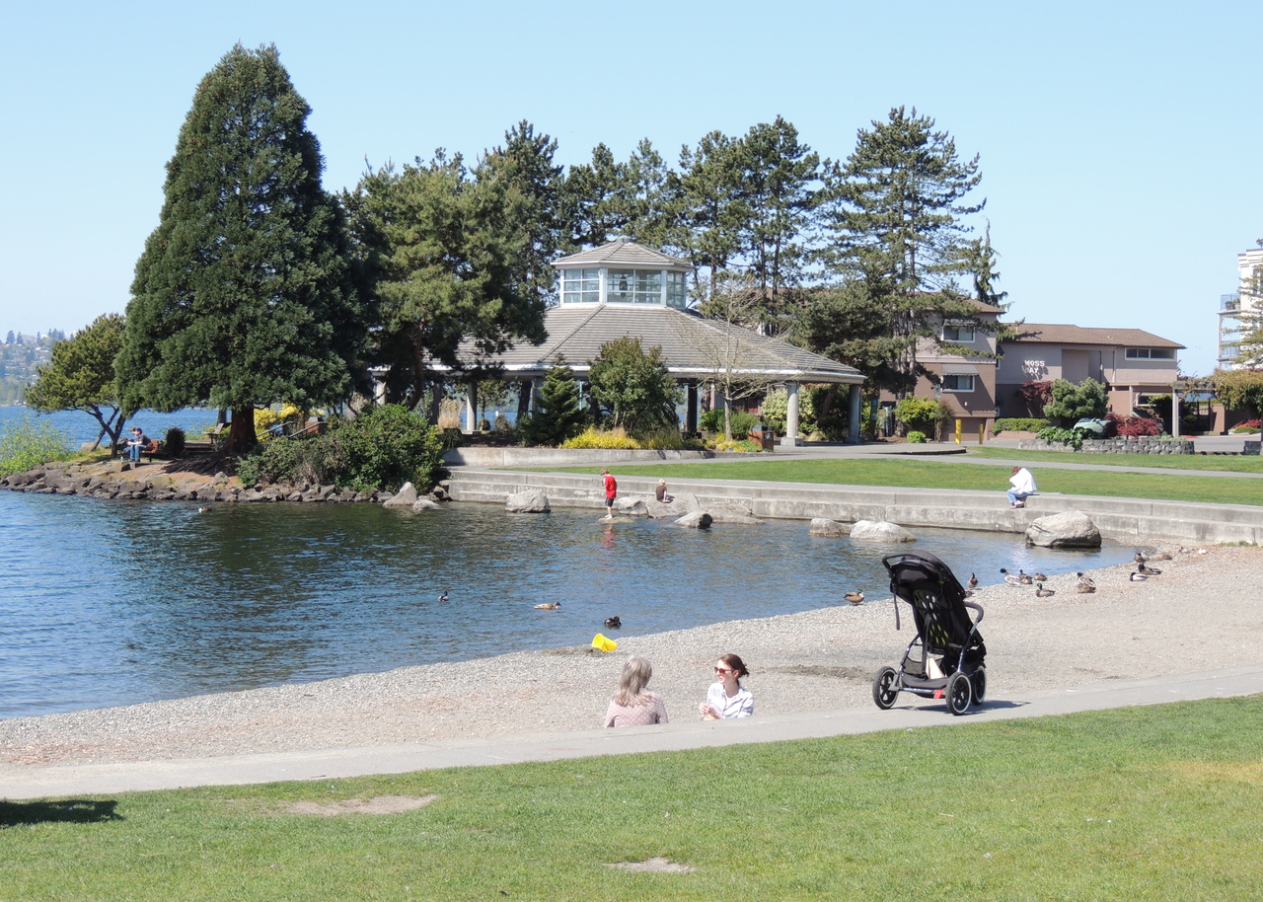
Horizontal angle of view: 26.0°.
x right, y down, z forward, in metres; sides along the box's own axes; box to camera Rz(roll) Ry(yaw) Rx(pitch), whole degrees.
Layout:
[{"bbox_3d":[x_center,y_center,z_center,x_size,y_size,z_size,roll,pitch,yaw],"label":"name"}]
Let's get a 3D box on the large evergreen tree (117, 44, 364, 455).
[{"bbox_3d":[-14.583,-7.485,102.000,9.100,15.300,8.800,0,1,0],"label":"large evergreen tree"}]

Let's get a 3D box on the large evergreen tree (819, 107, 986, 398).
[{"bbox_3d":[13.065,-8.591,132.000,8.000,15.800,7.600,0,1,0],"label":"large evergreen tree"}]

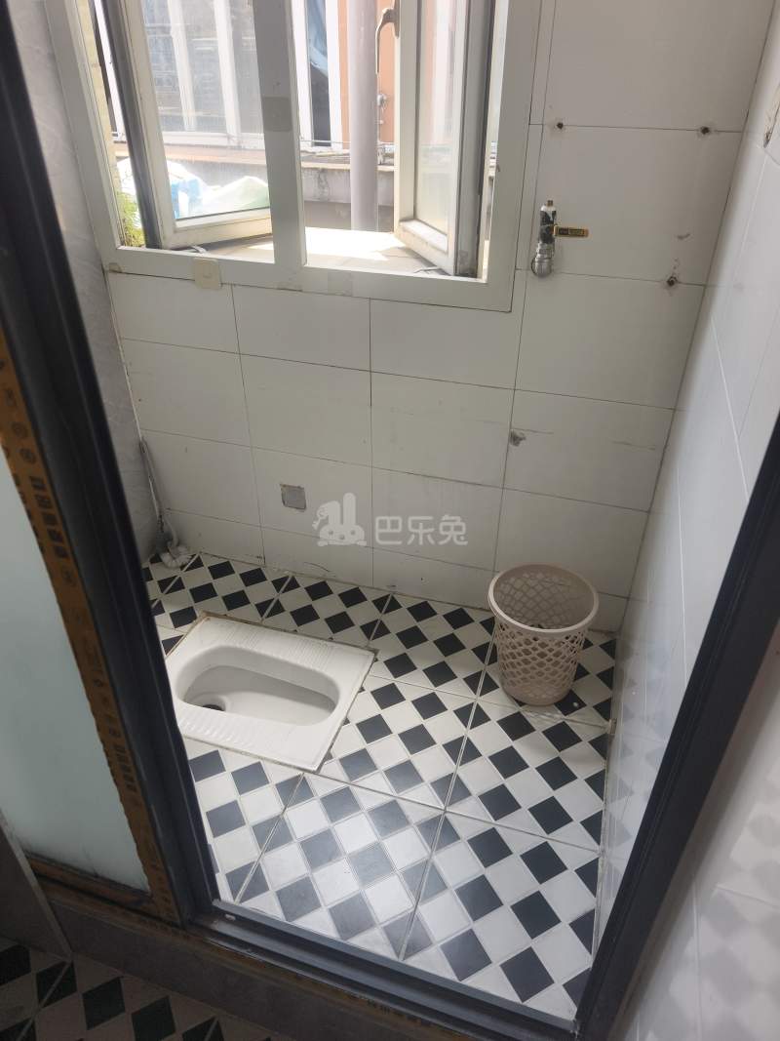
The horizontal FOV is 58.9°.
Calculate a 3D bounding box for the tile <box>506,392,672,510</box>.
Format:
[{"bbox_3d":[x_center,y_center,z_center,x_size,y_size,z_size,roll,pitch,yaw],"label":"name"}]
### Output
[{"bbox_3d":[0.431,-0.155,1.541,0.330,0.251,0.010,10,35,15],"label":"tile"}]

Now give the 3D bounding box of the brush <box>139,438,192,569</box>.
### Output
[{"bbox_3d":[-0.640,-0.042,1.961,0.115,0.380,0.092,10,35,15],"label":"brush"}]

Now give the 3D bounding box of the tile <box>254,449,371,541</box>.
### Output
[{"bbox_3d":[-0.203,-0.061,1.847,0.333,0.250,0.010,10,35,15],"label":"tile"}]

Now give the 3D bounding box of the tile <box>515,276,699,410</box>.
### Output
[{"bbox_3d":[0.431,-0.364,1.403,0.330,0.251,0.010,10,35,15],"label":"tile"}]

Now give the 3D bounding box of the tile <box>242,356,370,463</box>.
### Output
[{"bbox_3d":[-0.203,-0.271,1.714,0.335,0.251,0.010,10,35,15],"label":"tile"}]

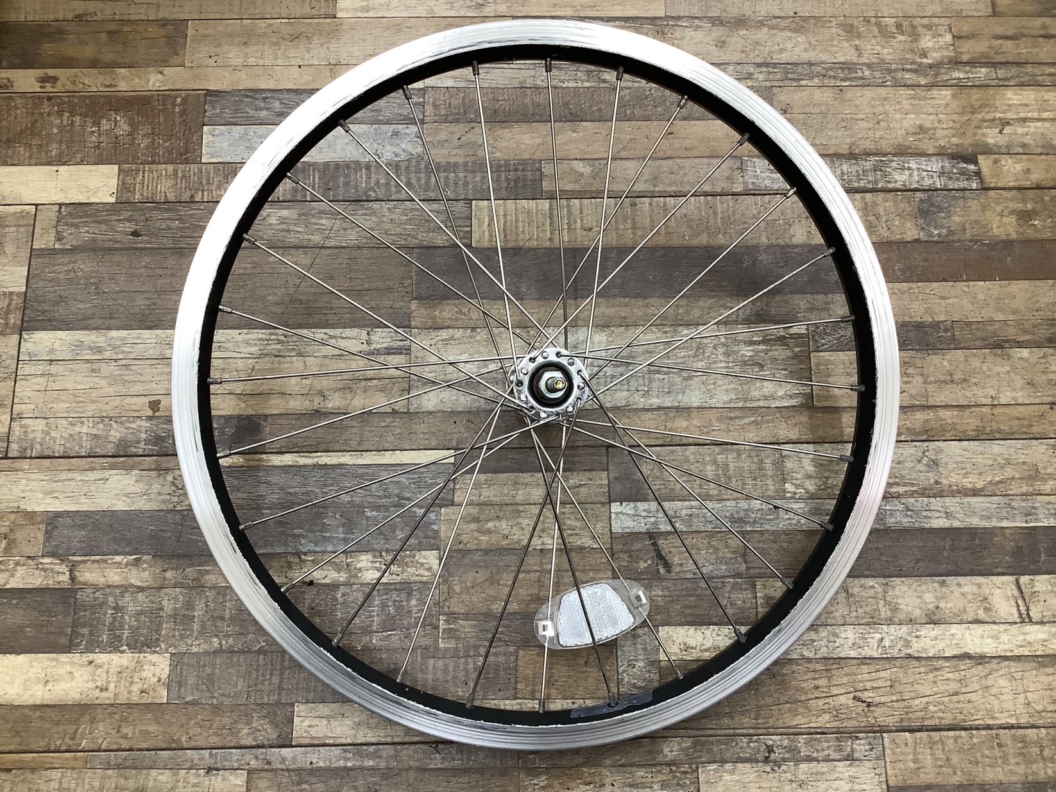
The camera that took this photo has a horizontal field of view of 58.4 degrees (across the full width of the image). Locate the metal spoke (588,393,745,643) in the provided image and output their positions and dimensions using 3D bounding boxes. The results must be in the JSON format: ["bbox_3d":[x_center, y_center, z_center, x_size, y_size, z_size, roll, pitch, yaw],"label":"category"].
[{"bbox_3d":[0.081,0.069,0.562,0.004,0.005,0.202,-33,103,-4],"label":"metal spoke"}]

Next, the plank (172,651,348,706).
[{"bbox_3d":[-0.168,0.178,0.599,0.115,0.012,0.030,-1,76,-1],"label":"plank"}]

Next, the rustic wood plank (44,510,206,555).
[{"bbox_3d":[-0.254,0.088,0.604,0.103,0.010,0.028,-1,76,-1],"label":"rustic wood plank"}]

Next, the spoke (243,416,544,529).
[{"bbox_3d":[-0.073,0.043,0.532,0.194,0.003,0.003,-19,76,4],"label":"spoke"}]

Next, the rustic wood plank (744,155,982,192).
[{"bbox_3d":[0.234,-0.155,0.668,0.167,0.010,0.027,-1,76,-1],"label":"rustic wood plank"}]

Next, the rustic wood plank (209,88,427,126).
[{"bbox_3d":[-0.151,-0.204,0.676,0.154,0.010,0.028,-1,76,-1],"label":"rustic wood plank"}]

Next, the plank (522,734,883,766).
[{"bbox_3d":[0.105,0.215,0.577,0.220,0.010,0.016,-1,76,-1],"label":"plank"}]

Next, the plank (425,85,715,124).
[{"bbox_3d":[0.033,-0.207,0.679,0.212,0.010,0.029,-1,76,-1],"label":"plank"}]

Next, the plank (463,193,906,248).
[{"bbox_3d":[0.117,-0.122,0.661,0.311,0.006,0.037,-1,75,-1],"label":"plank"}]

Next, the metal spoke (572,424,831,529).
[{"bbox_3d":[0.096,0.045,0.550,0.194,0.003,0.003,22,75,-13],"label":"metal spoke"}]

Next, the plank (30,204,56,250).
[{"bbox_3d":[-0.334,-0.116,0.656,0.015,0.006,0.033,-1,75,-1],"label":"plank"}]

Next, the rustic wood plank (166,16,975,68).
[{"bbox_3d":[0.033,-0.264,0.714,0.574,0.012,0.039,-1,76,-1],"label":"rustic wood plank"}]

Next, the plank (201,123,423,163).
[{"bbox_3d":[-0.155,-0.182,0.691,0.158,0.012,0.030,-1,76,-1],"label":"plank"}]

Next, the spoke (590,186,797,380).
[{"bbox_3d":[0.093,-0.060,0.599,0.202,0.005,0.004,-43,93,8],"label":"spoke"}]

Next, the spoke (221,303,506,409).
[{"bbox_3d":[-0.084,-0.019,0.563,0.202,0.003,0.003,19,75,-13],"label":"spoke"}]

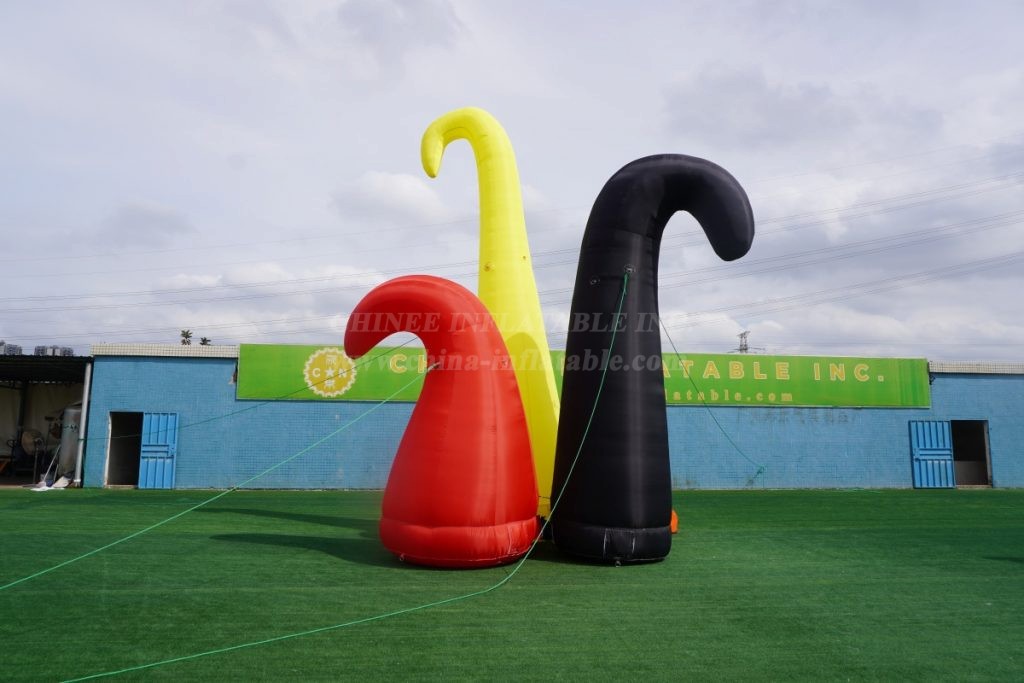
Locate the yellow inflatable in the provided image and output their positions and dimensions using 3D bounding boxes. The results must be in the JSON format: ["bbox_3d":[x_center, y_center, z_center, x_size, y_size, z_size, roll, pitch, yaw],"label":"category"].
[{"bbox_3d":[-0.263,-0.494,11.255,2.576,7.083,1.684,1,-7,0],"label":"yellow inflatable"}]

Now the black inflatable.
[{"bbox_3d":[1.986,0.060,9.467,2.883,5.557,1.615,1,-7,0],"label":"black inflatable"}]

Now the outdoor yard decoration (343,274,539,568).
[{"bbox_3d":[-0.969,0.926,9.259,2.675,3.735,2.080,1,-7,0],"label":"outdoor yard decoration"}]

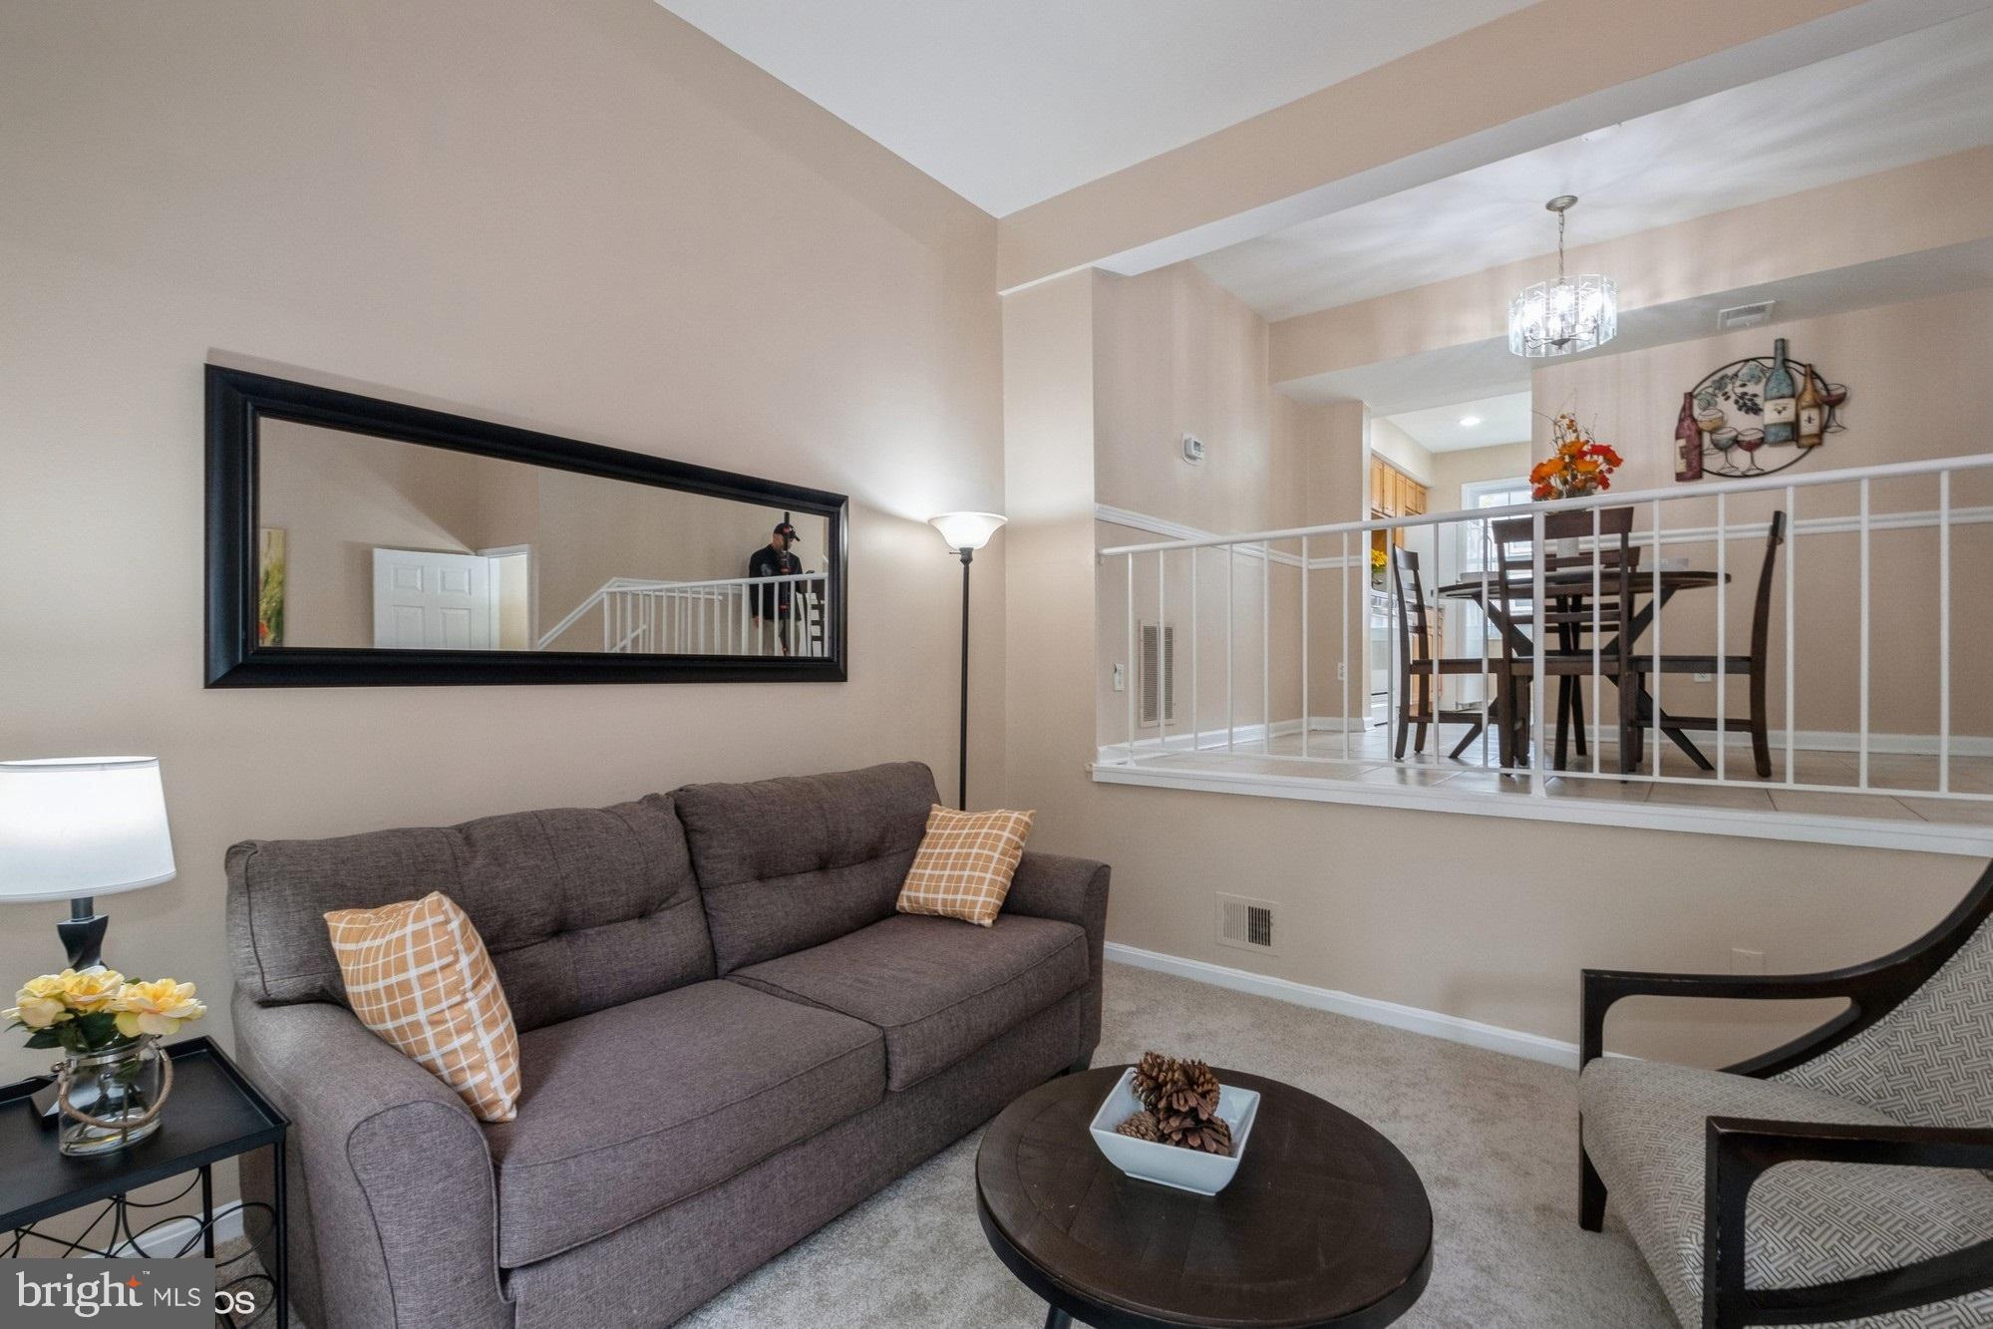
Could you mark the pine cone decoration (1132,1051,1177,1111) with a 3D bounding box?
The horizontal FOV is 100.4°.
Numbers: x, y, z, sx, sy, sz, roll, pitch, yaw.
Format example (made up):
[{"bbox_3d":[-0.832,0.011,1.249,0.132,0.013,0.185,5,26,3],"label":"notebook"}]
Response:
[{"bbox_3d":[0.261,0.675,1.344,0.083,0.083,0.085,0,0,21],"label":"pine cone decoration"}]

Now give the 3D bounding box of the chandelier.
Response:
[{"bbox_3d":[2.467,-1.699,3.620,0.390,0.620,0.390,0,-1,40],"label":"chandelier"}]

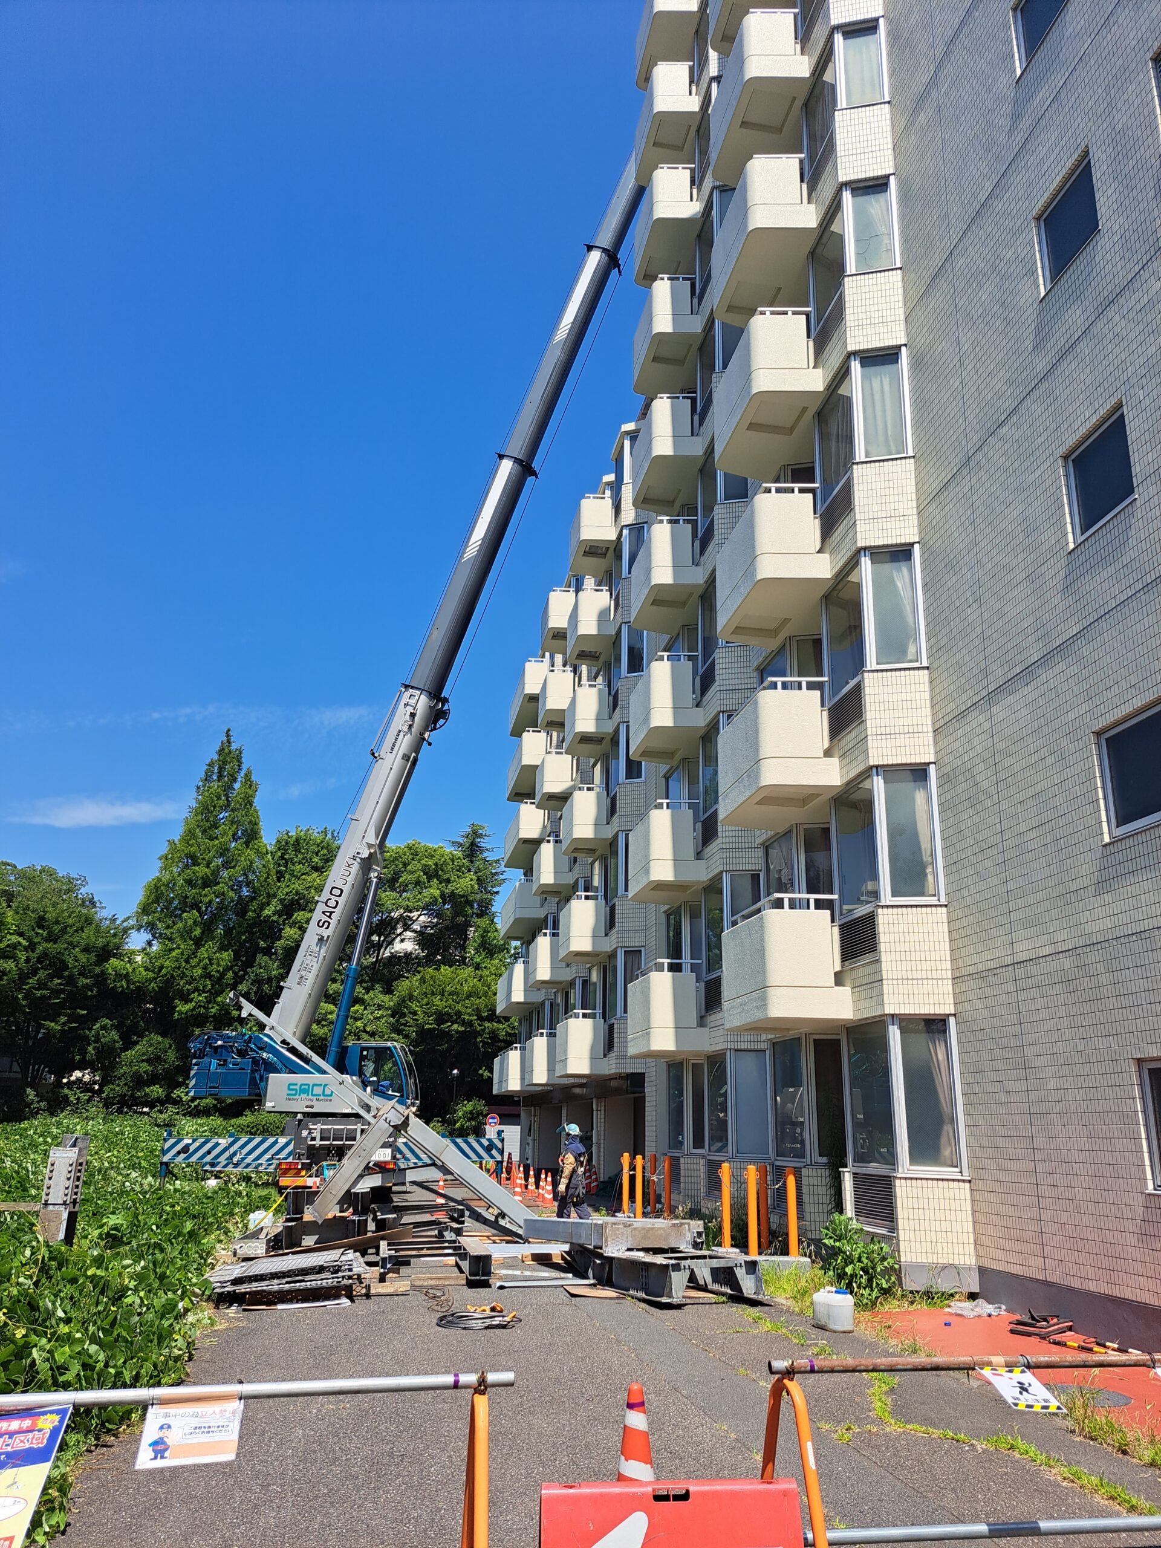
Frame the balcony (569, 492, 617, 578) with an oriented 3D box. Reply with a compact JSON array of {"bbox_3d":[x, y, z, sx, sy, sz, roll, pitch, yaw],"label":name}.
[{"bbox_3d":[0.376,-7.363,33.260,0.991,1.568,2.364,5,-18,-10],"label":"balcony"}]

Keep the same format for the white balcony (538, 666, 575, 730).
[{"bbox_3d":[-0.705,-2.397,34.516,0.989,1.387,2.091,4,-18,-9],"label":"white balcony"}]

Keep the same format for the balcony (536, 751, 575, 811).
[{"bbox_3d":[-0.778,0.251,33.656,0.989,1.387,2.091,4,-18,-9],"label":"balcony"}]

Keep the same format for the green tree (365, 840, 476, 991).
[{"bbox_3d":[-8.279,10.744,54.218,7.142,14.971,7.142,1,-18,0],"label":"green tree"}]

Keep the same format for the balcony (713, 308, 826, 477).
[{"bbox_3d":[2.759,-5.632,15.995,1.000,1.400,2.300,4,-17,-9],"label":"balcony"}]

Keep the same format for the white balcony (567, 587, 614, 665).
[{"bbox_3d":[0.287,-4.051,29.343,0.989,1.387,2.142,4,-18,-9],"label":"white balcony"}]

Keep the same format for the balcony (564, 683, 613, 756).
[{"bbox_3d":[0.270,-1.439,28.741,1.000,1.400,2.300,4,-17,-9],"label":"balcony"}]

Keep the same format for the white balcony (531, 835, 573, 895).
[{"bbox_3d":[-0.956,3.090,35.989,0.991,1.568,2.364,5,-18,-10],"label":"white balcony"}]

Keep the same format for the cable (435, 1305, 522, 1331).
[{"bbox_3d":[-0.838,4.406,8.700,0.720,0.100,0.750,1,-17,0],"label":"cable"}]

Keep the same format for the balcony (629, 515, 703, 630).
[{"bbox_3d":[1.776,-4.233,23.127,0.991,1.568,2.364,5,-18,-10],"label":"balcony"}]

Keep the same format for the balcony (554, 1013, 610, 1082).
[{"bbox_3d":[0.028,7.288,28.440,0.991,1.568,2.364,5,-18,-10],"label":"balcony"}]

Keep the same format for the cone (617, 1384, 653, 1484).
[{"bbox_3d":[0.205,2.691,4.057,0.380,0.700,0.380,1,-18,0],"label":"cone"}]

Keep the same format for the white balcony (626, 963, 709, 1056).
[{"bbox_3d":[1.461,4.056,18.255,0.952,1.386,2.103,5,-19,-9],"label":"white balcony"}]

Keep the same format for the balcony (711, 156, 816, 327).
[{"bbox_3d":[2.772,-8.165,16.474,0.989,1.387,2.193,4,-18,-9],"label":"balcony"}]

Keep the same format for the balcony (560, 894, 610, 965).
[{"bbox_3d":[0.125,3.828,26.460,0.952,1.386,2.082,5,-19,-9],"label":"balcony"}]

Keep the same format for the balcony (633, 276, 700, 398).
[{"bbox_3d":[1.849,-9.314,22.866,1.000,1.400,2.300,4,-17,-9],"label":"balcony"}]

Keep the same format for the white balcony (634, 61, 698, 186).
[{"bbox_3d":[1.986,-14.704,24.478,1.000,1.400,2.300,4,-17,-9],"label":"white balcony"}]

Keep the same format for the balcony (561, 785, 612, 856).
[{"bbox_3d":[0.170,1.370,30.392,0.991,1.568,2.364,5,-18,-10],"label":"balcony"}]

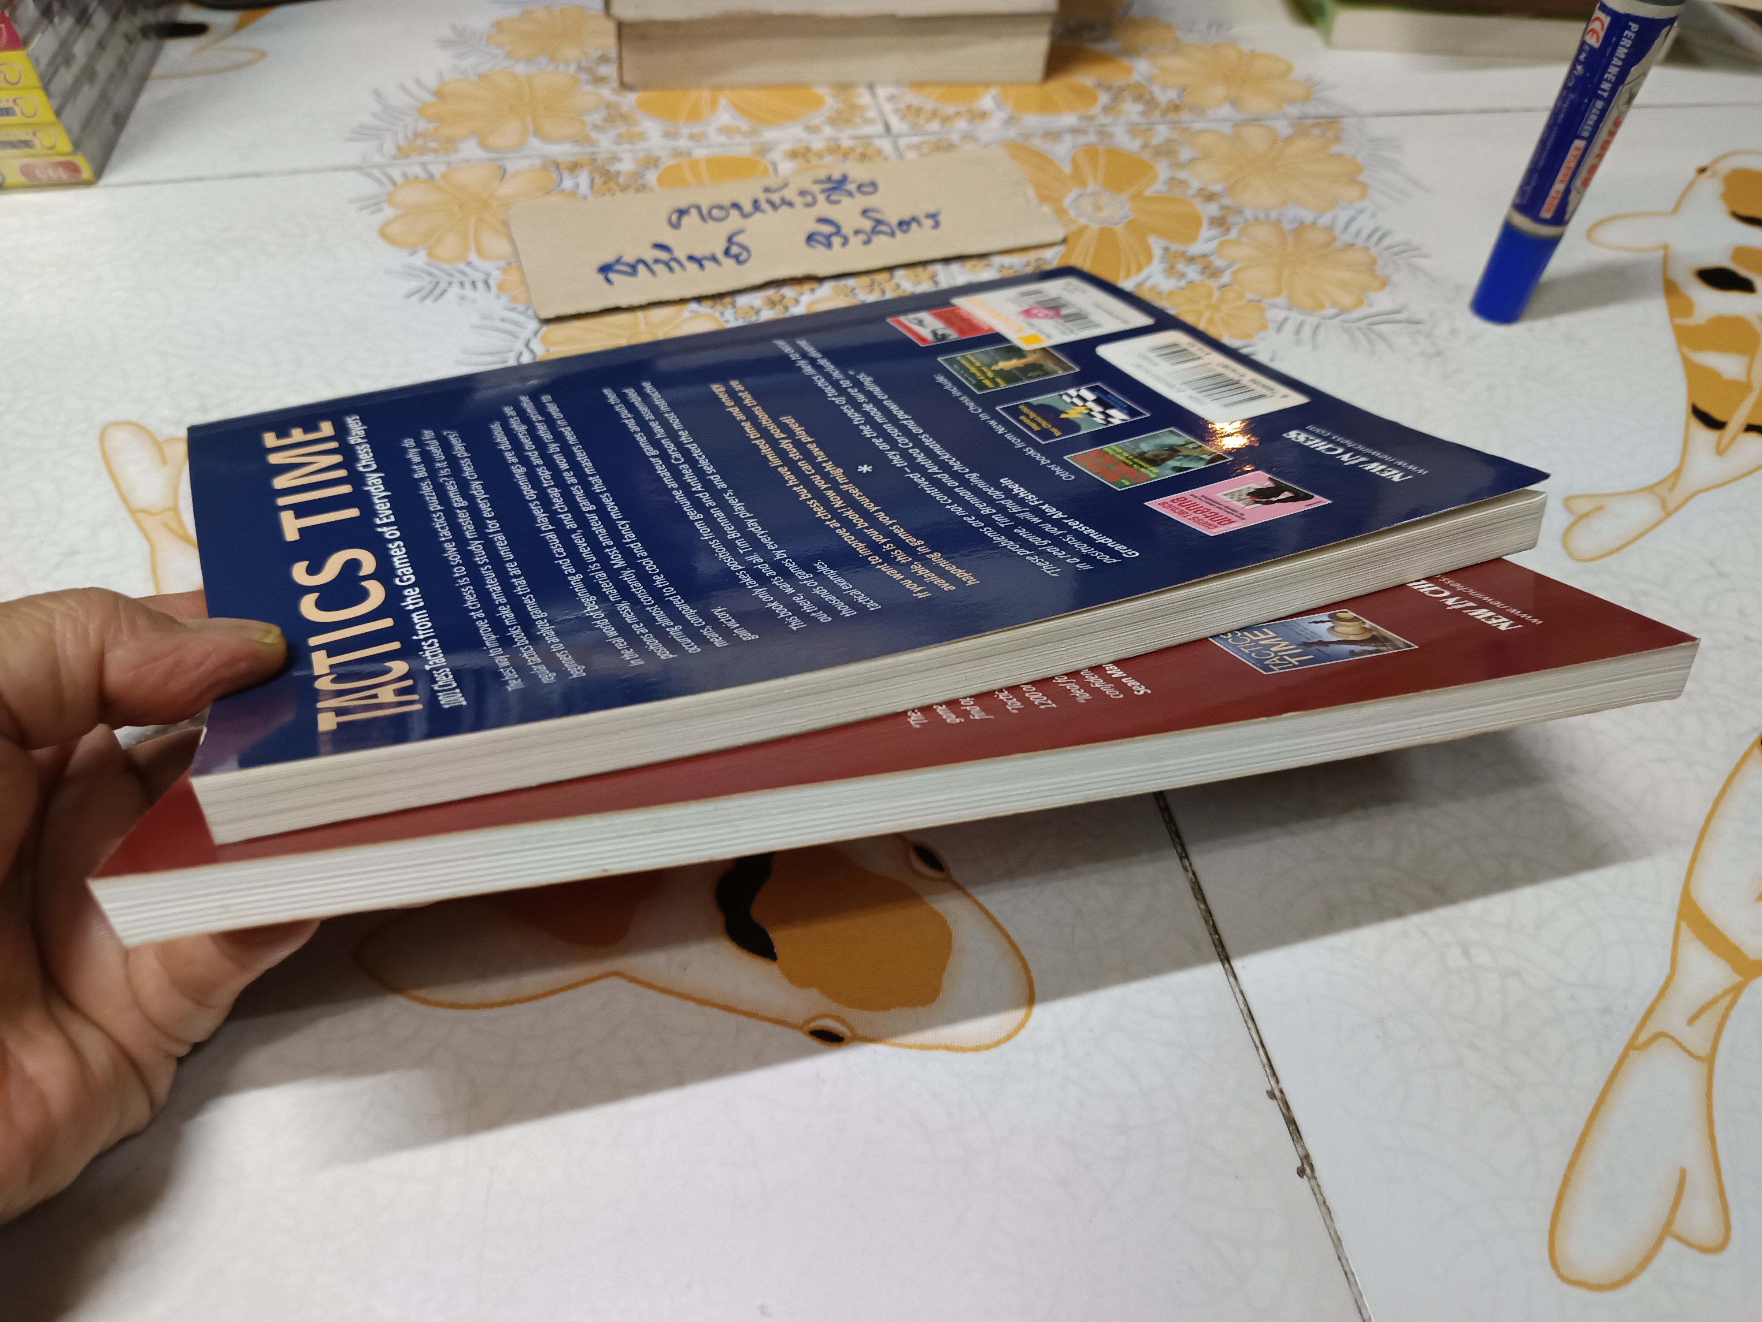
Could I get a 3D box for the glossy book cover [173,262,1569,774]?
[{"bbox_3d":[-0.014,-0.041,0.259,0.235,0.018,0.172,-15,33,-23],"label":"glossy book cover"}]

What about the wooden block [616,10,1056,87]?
[{"bbox_3d":[-0.024,-0.292,0.533,0.174,0.028,0.120,-3,49,-5],"label":"wooden block"}]

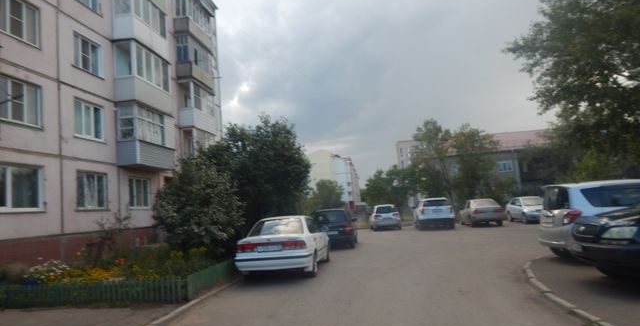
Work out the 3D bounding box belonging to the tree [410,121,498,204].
[{"bbox_3d":[10.714,0.489,32.034,6.822,7.766,5.117,-6,-6,10],"label":"tree"}]

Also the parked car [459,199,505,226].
[{"bbox_3d":[8.735,2.720,22.230,1.692,1.426,4.510,-6,-6,11],"label":"parked car"}]

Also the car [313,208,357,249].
[{"bbox_3d":[0.597,2.627,16.442,1.685,1.516,4.456,-6,-6,6],"label":"car"}]

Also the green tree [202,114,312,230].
[{"bbox_3d":[-3.006,0.857,20.052,5.246,6.312,4.984,-6,-6,8],"label":"green tree"}]

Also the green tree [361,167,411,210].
[{"bbox_3d":[5.308,2.672,32.855,3.925,4.433,3.533,-6,-6,10],"label":"green tree"}]

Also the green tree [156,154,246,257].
[{"bbox_3d":[-4.007,1.496,13.555,2.909,3.725,2.763,-6,-6,8],"label":"green tree"}]

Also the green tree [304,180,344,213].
[{"bbox_3d":[0.371,3.727,37.816,3.504,4.164,3.329,-6,-6,8],"label":"green tree"}]

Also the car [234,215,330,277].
[{"bbox_3d":[-0.783,2.107,10.659,1.672,1.444,4.185,-6,-6,6],"label":"car"}]

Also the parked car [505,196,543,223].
[{"bbox_3d":[11.549,2.507,22.145,1.699,1.408,4.397,-6,-6,10],"label":"parked car"}]

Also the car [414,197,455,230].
[{"bbox_3d":[6.360,2.857,22.960,1.856,1.674,4.553,-6,-6,11],"label":"car"}]

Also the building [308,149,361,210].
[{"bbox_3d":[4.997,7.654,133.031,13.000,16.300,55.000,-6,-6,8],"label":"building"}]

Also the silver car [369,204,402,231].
[{"bbox_3d":[4.011,3.387,25.446,1.705,1.534,4.301,-5,-6,5],"label":"silver car"}]

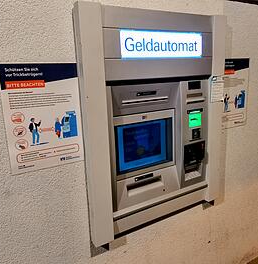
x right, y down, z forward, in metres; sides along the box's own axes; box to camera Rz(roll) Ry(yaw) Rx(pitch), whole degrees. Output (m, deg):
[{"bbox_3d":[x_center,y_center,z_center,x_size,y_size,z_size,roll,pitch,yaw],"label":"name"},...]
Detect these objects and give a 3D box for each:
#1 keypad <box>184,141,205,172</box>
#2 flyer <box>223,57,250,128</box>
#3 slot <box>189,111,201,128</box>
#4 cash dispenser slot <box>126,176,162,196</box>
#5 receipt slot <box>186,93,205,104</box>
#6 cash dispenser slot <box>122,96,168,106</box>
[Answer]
[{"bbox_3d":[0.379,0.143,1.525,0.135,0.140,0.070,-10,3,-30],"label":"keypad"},{"bbox_3d":[0.646,-0.227,1.625,0.297,0.420,0.008,-10,15,-30],"label":"flyer"},{"bbox_3d":[0.362,-0.066,1.440,0.080,0.085,0.030,-10,15,-30],"label":"slot"},{"bbox_3d":[0.085,0.276,1.380,0.218,0.052,0.050,-10,15,-30],"label":"cash dispenser slot"},{"bbox_3d":[0.363,-0.179,1.430,0.127,0.048,0.025,-10,15,-30],"label":"receipt slot"},{"bbox_3d":[0.085,-0.151,1.292,0.268,0.022,0.025,-10,15,-30],"label":"cash dispenser slot"}]

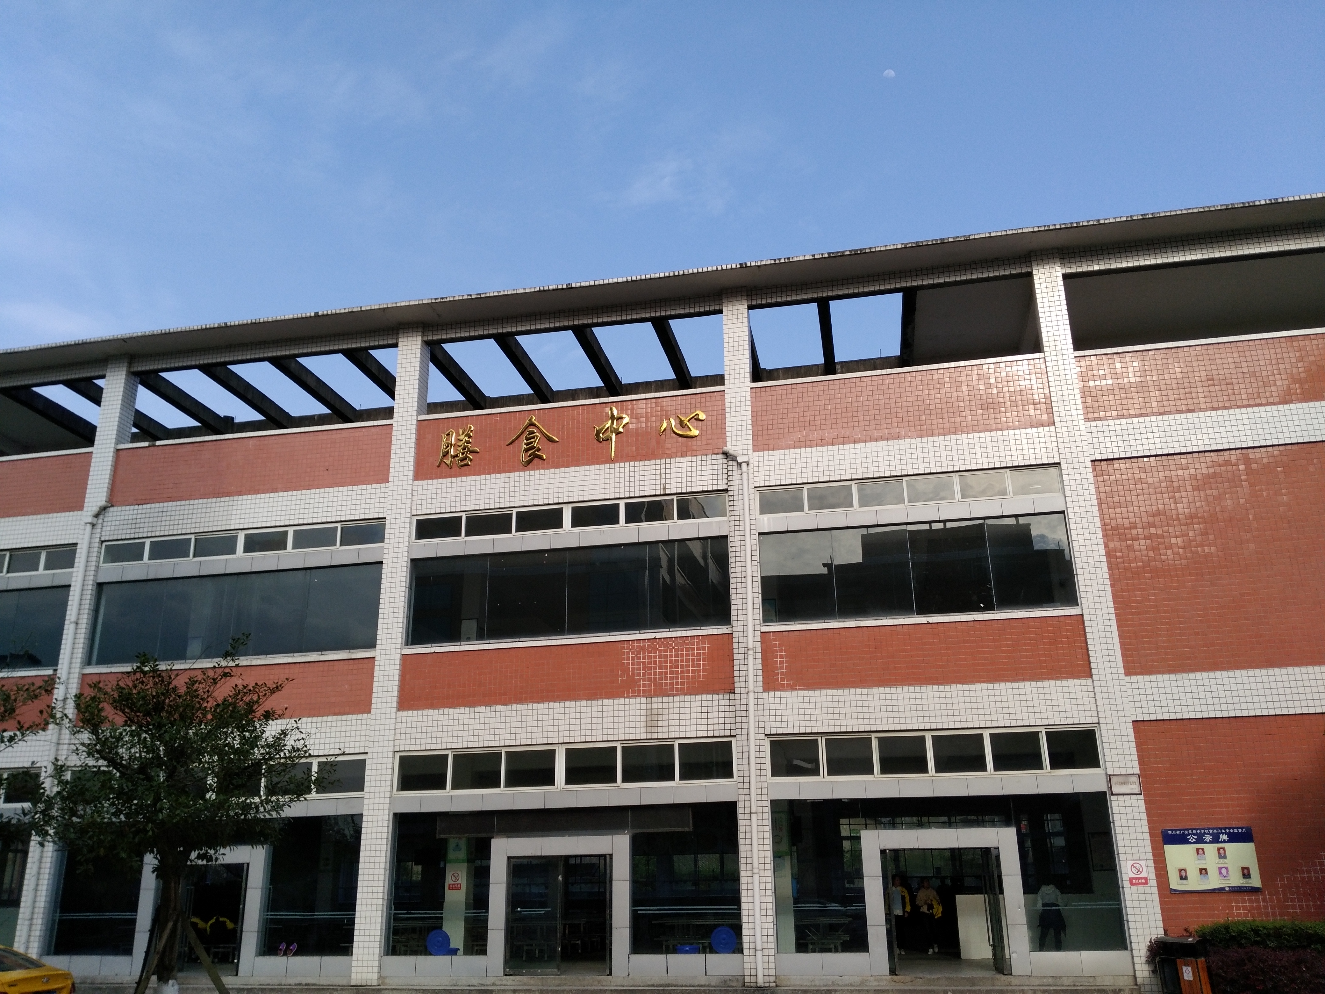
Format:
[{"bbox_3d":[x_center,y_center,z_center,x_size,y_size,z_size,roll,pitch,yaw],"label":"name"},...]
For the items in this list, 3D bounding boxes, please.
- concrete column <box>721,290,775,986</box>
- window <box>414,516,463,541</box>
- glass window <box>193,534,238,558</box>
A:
[{"bbox_3d":[1.705,2.126,21.403,0.556,13.921,0.540,-5,-19,10],"label":"concrete column"},{"bbox_3d":[-4.836,0.681,23.125,1.063,0.480,0.080,-5,-19,10],"label":"window"},{"bbox_3d":[-10.053,1.094,24.095,1.042,0.482,0.080,-5,-19,10],"label":"glass window"}]

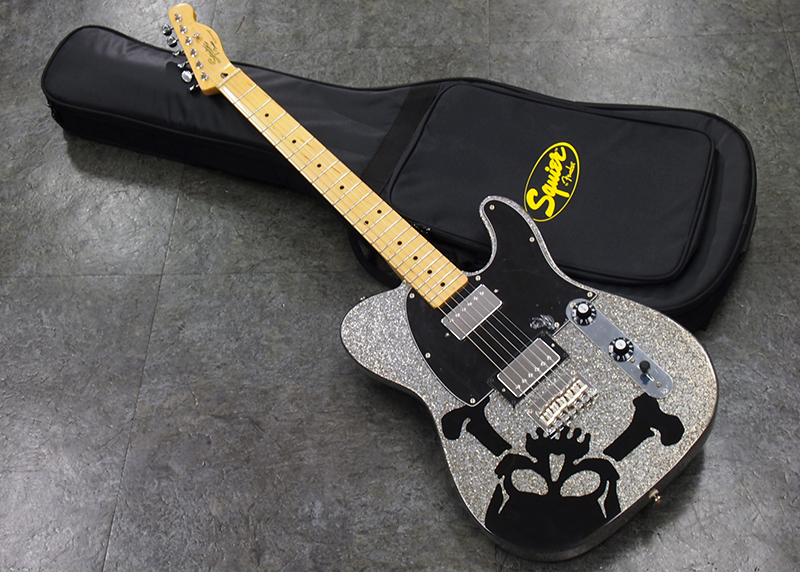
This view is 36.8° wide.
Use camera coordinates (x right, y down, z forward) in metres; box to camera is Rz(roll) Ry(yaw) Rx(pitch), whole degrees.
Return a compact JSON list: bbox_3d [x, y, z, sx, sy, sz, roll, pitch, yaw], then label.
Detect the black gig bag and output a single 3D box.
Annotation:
[{"bbox_3d":[-0.041,-0.202,1.707,1.070,0.085,0.365,16,56,17],"label":"black gig bag"}]

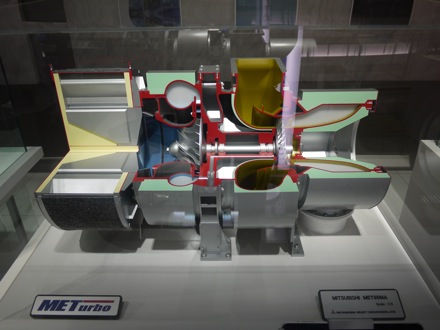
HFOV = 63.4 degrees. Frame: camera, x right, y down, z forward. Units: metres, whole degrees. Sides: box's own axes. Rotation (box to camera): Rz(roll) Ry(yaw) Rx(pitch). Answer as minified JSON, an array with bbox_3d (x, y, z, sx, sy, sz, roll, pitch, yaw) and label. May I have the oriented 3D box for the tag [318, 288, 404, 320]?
[{"bbox_3d":[0.254,0.252,0.641,0.144,0.010,0.051,0,56,-1],"label":"tag"}]

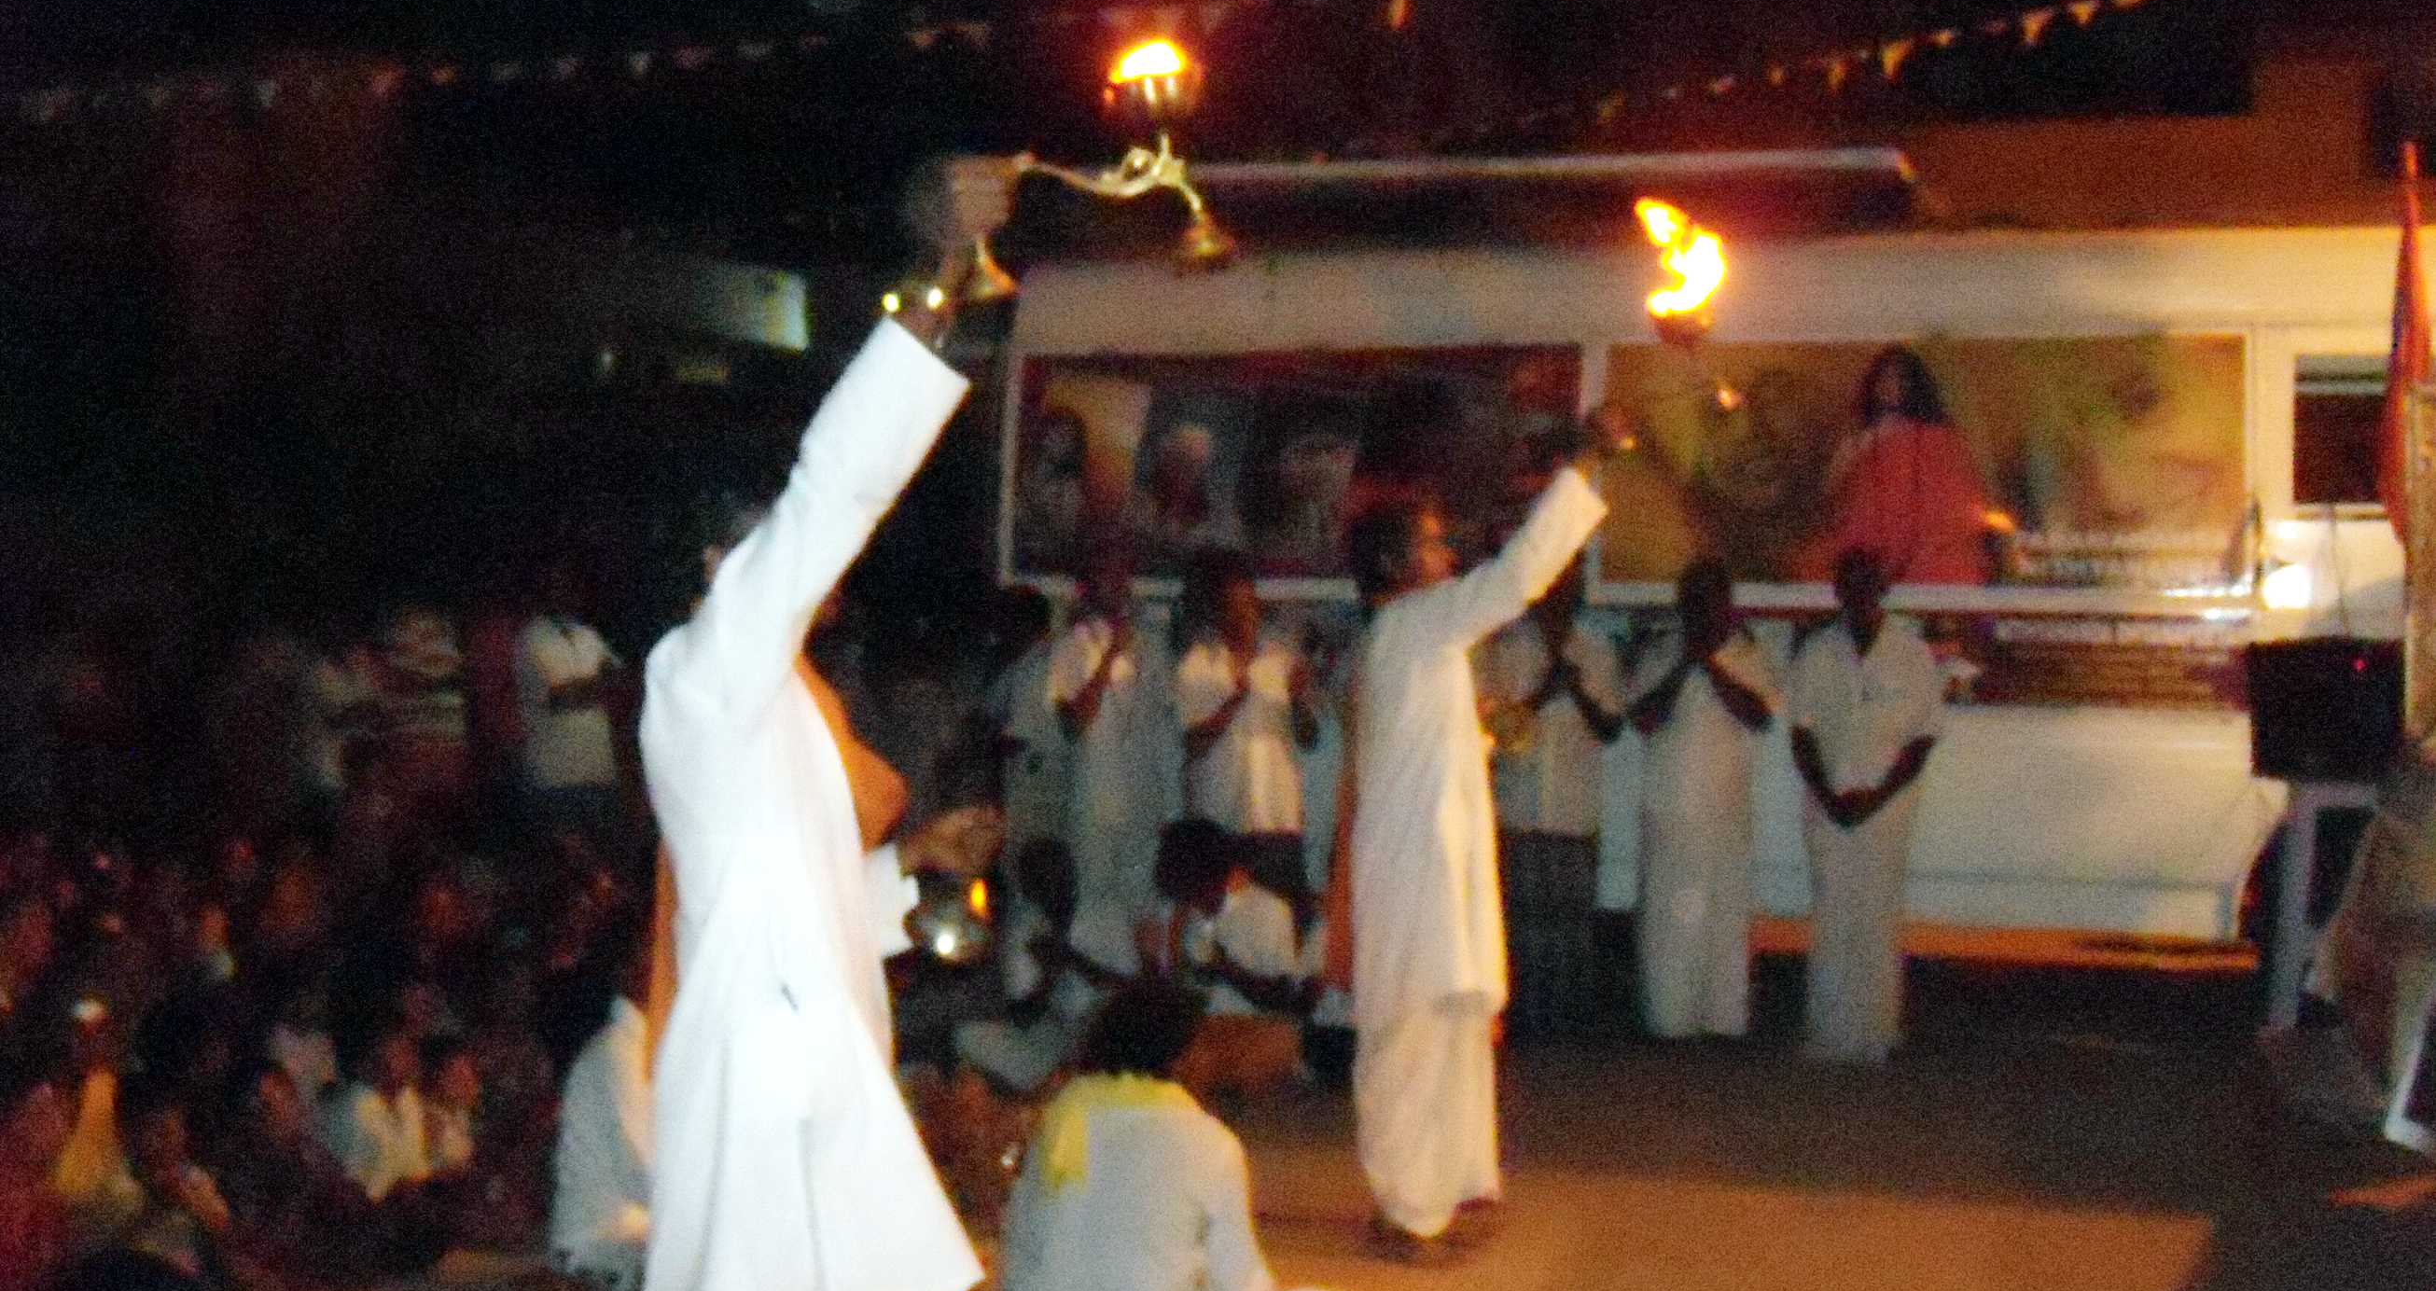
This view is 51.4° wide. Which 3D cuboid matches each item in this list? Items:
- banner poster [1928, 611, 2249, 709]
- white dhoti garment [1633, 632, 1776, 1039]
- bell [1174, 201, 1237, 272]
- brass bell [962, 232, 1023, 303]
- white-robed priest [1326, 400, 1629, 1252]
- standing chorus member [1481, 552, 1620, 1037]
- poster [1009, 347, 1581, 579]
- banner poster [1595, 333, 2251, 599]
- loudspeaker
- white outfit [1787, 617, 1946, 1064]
[{"bbox_3d":[3.057,0.054,8.941,1.123,0.342,0.050,1,0,14],"label":"banner poster"},{"bbox_3d":[1.667,0.653,8.650,0.490,1.391,0.320,1,0,11],"label":"white dhoti garment"},{"bbox_3d":[-0.018,-0.525,3.250,0.080,0.090,0.080,-9,3,0],"label":"bell"},{"bbox_3d":[-0.297,-0.482,3.250,0.078,0.088,0.078,-6,3,0],"label":"brass bell"},{"bbox_3d":[0.599,0.414,5.800,0.640,1.930,0.520,1,0,-11],"label":"white-robed priest"},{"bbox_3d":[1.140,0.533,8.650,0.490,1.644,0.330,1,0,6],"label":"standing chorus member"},{"bbox_3d":[0.263,-0.682,9.610,2.212,0.880,0.050,1,0,14],"label":"poster"},{"bbox_3d":[2.498,-0.647,9.073,2.247,0.919,0.050,1,0,14],"label":"banner poster"},{"bbox_3d":[3.598,0.211,8.250,0.480,0.465,0.400,1,0,14],"label":"loudspeaker"},{"bbox_3d":[2.104,0.524,8.200,0.500,1.682,0.330,1,0,11],"label":"white outfit"}]

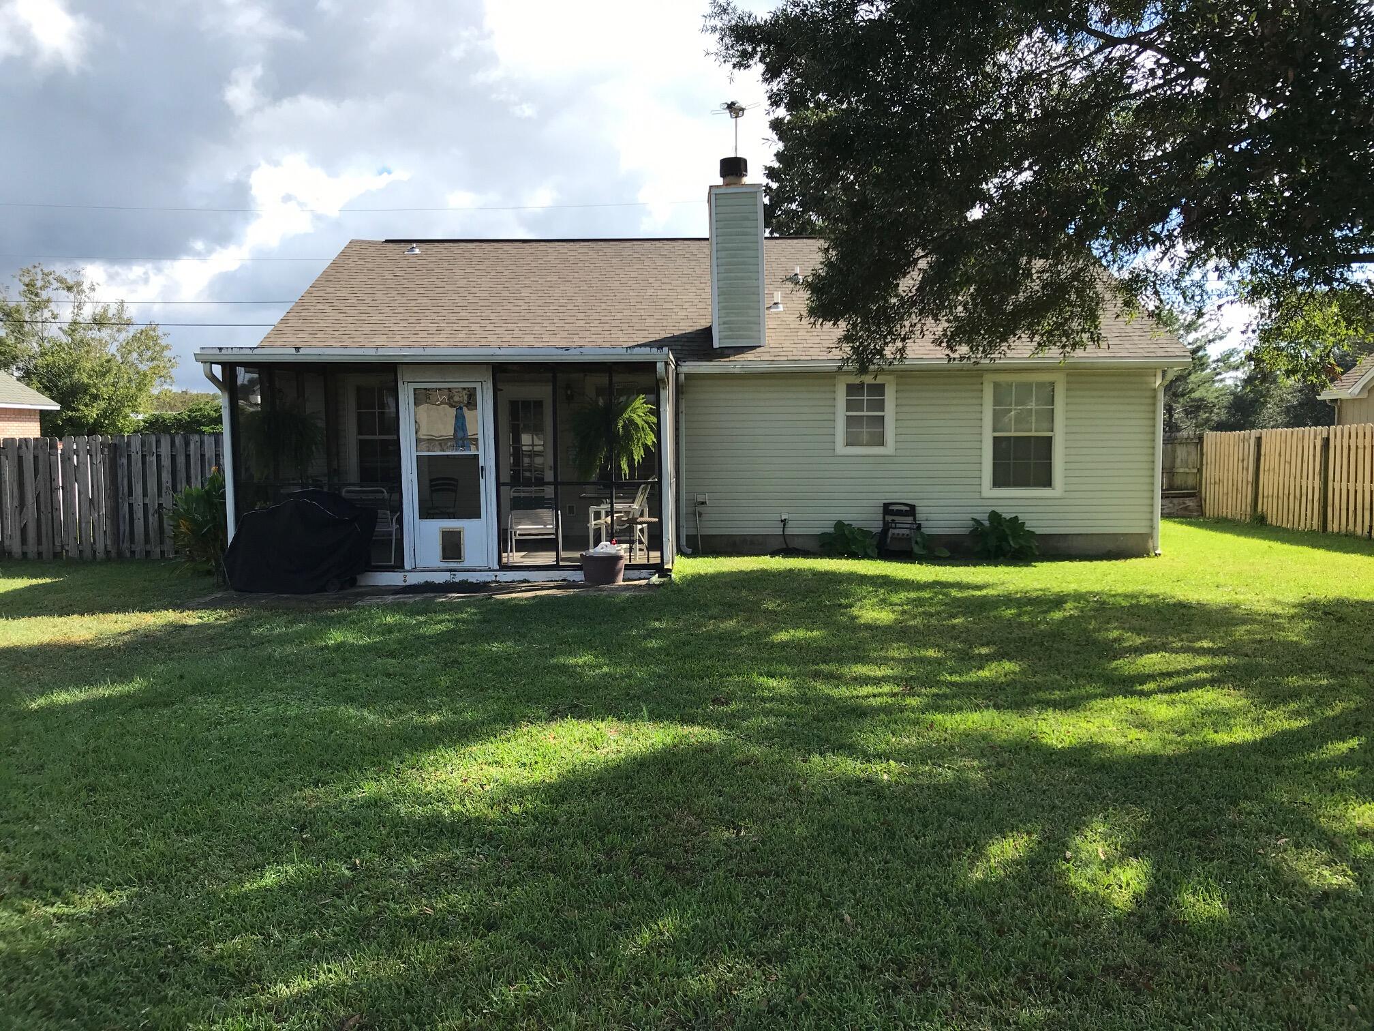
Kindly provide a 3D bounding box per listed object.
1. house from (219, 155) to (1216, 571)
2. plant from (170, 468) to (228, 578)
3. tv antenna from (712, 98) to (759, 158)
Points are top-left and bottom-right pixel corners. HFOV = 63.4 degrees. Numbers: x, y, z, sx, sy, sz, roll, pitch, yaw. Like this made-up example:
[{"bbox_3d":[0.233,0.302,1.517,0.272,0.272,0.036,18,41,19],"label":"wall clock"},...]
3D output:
[{"bbox_3d":[0.370,-2.477,18.293,12.600,5.500,12.300,0,5,1],"label":"house"},{"bbox_3d":[-5.914,0.098,13.502,0.780,1.350,0.780,0,5,1],"label":"plant"},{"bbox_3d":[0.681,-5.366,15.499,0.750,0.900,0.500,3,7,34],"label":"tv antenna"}]

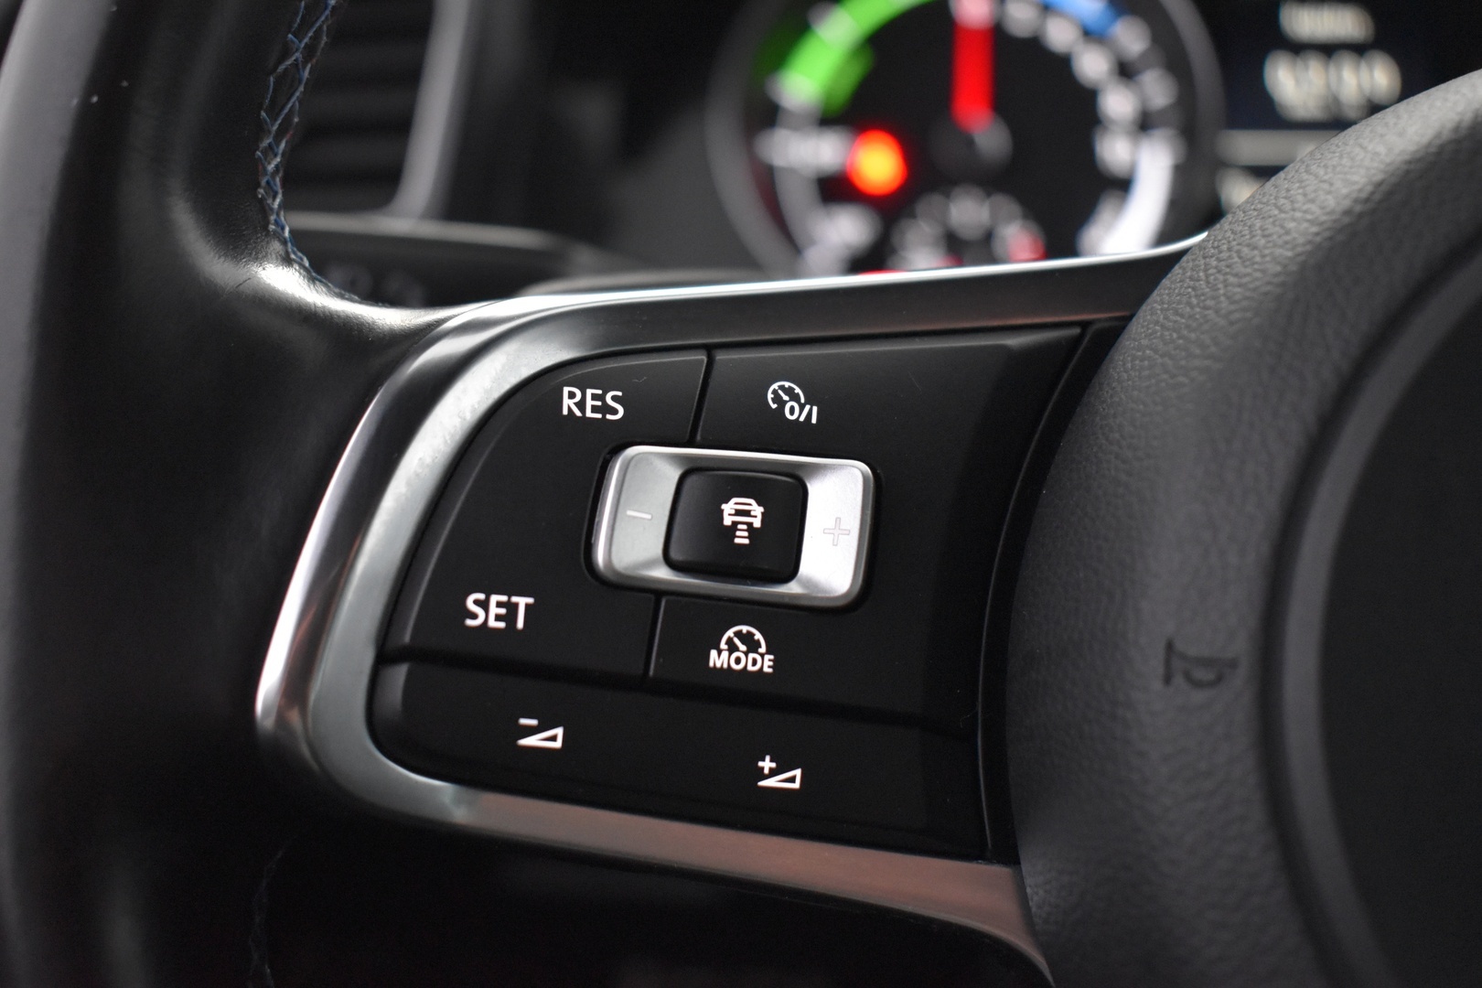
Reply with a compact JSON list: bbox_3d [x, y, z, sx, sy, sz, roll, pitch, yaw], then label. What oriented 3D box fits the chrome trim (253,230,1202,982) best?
[{"bbox_3d":[-0.001,0.011,0.191,0.098,0.081,0.022,5,-7,8],"label":"chrome trim"}]

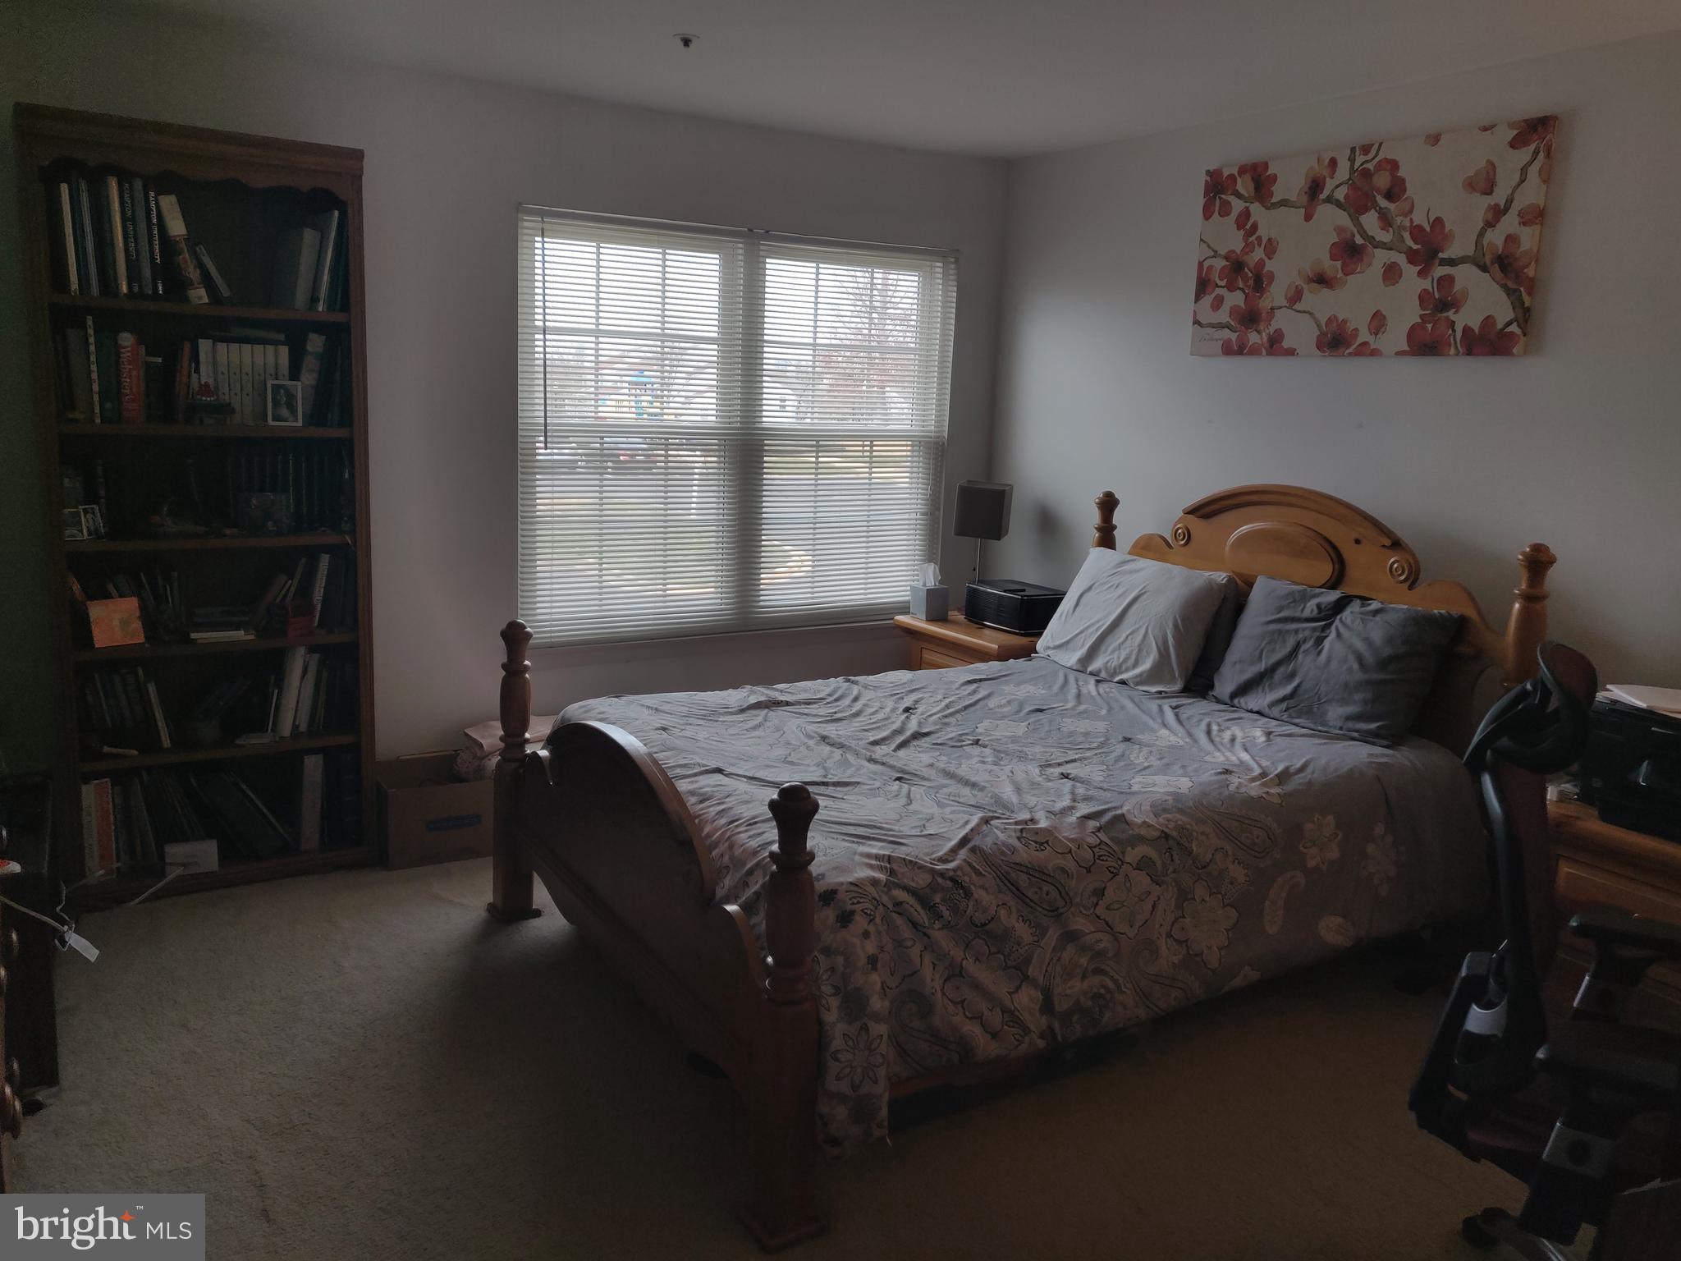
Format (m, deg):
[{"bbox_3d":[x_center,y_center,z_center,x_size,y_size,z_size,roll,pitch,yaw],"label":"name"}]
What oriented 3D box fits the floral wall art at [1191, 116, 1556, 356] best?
[{"bbox_3d":[1.525,-1.132,3.634,0.033,0.606,1.142,-5,13,-32],"label":"floral wall art"}]

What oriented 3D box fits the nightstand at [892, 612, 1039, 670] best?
[{"bbox_3d":[0.587,0.277,4.893,0.472,0.593,0.613,-5,14,-33],"label":"nightstand"}]

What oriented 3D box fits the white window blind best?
[{"bbox_3d":[-0.304,-0.709,4.482,1.786,1.460,0.050,-5,13,-32],"label":"white window blind"}]

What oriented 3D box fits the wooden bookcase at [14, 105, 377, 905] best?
[{"bbox_3d":[-1.798,-0.305,3.487,0.806,2.101,0.305,-5,13,-32],"label":"wooden bookcase"}]

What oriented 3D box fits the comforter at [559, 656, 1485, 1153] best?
[{"bbox_3d":[0.417,0.467,3.287,2.015,0.485,1.629,-5,13,-32],"label":"comforter"}]

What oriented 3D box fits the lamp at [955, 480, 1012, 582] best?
[{"bbox_3d":[0.567,-0.330,4.999,0.200,0.545,0.200,6,12,18],"label":"lamp"}]

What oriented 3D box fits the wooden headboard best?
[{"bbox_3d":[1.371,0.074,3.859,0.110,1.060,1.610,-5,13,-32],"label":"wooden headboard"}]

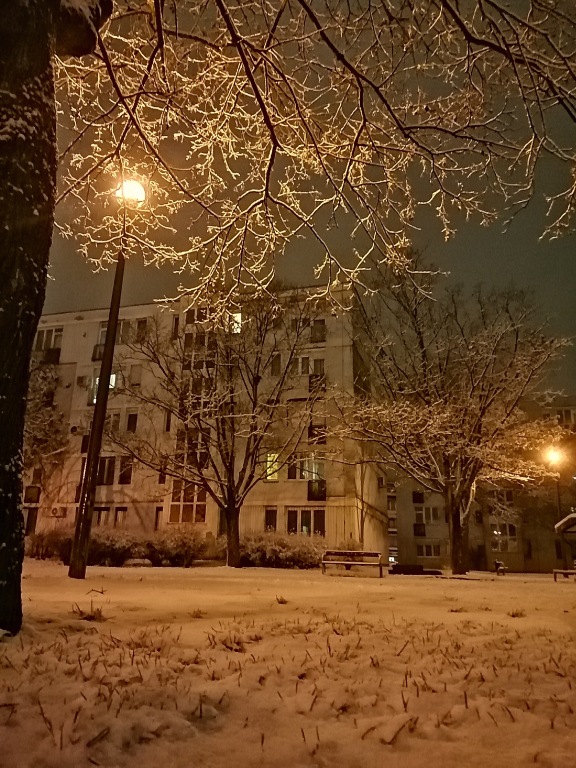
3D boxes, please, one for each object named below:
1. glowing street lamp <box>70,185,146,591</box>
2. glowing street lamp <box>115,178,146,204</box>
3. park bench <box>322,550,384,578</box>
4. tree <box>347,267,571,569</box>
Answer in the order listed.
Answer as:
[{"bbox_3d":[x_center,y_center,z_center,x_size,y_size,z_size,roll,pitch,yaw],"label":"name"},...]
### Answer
[{"bbox_3d":[-3.489,-0.495,11.090,0.500,8.001,0.500,2,-17,0],"label":"glowing street lamp"},{"bbox_3d":[-3.323,-4.062,12.170,0.520,0.450,0.520,2,-17,0],"label":"glowing street lamp"},{"bbox_3d":[2.006,5.482,17.688,1.800,0.800,0.580,-3,-18,16],"label":"park bench"},{"bbox_3d":[7.961,1.575,27.281,10.200,14.101,10.200,2,-17,0],"label":"tree"}]

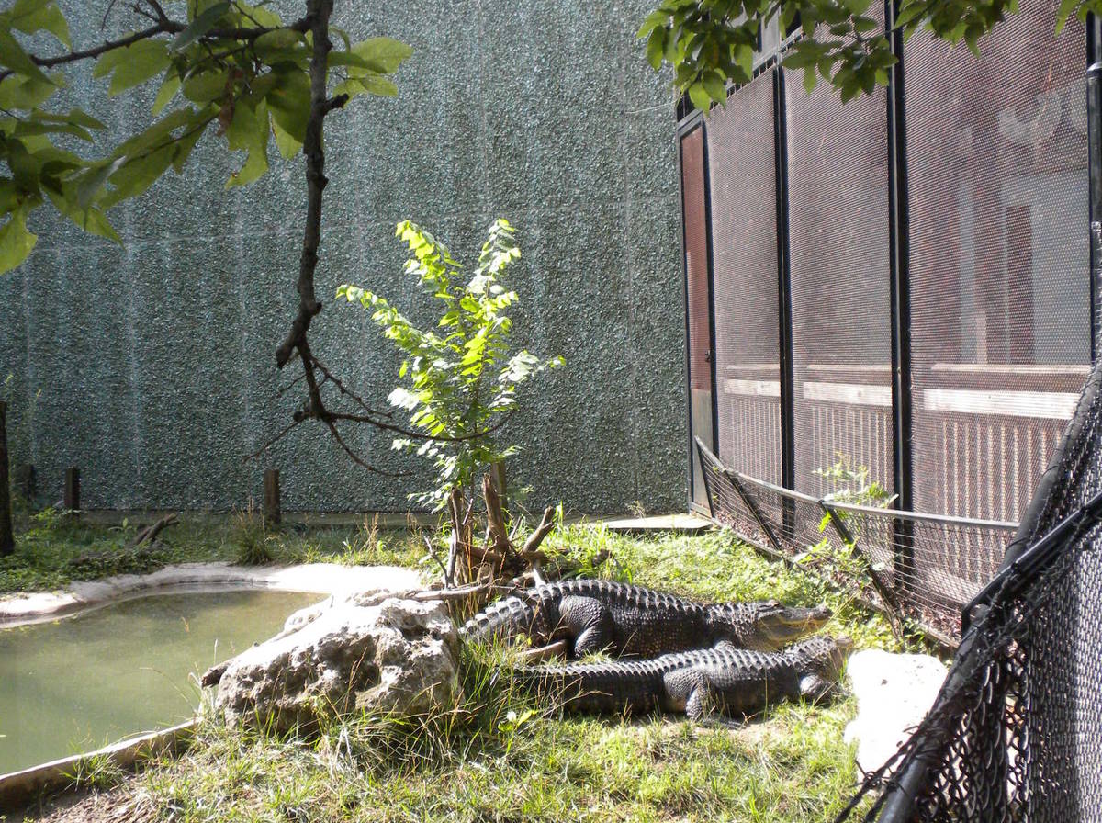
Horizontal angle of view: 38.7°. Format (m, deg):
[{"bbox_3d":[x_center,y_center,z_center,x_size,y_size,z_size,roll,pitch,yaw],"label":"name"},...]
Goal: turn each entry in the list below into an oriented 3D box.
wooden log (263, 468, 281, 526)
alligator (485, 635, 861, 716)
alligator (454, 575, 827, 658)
[{"bbox_3d":[-1.883,0.582,10.600,0.110,0.400,0.110,-2,2,-15],"label":"wooden log"},{"bbox_3d":[0.250,0.893,5.480,1.600,0.230,0.460,-2,2,-11],"label":"alligator"},{"bbox_3d":[0.180,0.843,6.330,1.900,0.280,0.480,-2,2,-4],"label":"alligator"}]

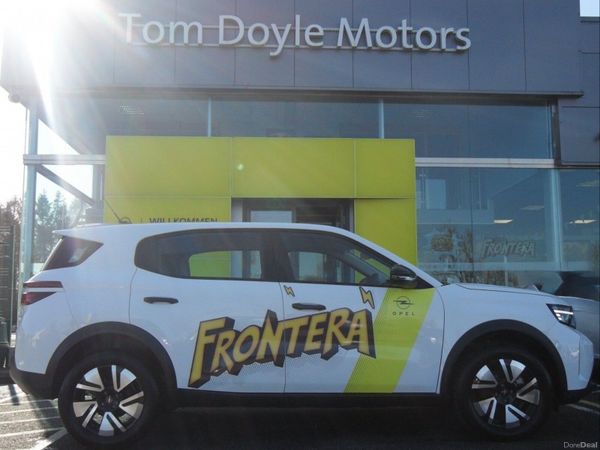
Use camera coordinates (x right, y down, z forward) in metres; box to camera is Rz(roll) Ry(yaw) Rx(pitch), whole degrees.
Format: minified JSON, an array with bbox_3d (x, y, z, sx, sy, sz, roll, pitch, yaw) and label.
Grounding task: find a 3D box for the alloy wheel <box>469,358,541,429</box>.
[{"bbox_3d":[1.389,1.152,3.399,0.483,0.483,0.200,0,-4,-3],"label":"alloy wheel"}]

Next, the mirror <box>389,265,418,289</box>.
[{"bbox_3d":[0.698,0.349,3.273,0.191,0.158,0.220,0,-4,-3],"label":"mirror"}]

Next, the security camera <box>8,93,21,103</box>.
[{"bbox_3d":[-4.806,-2.146,8.168,0.150,0.160,0.200,-3,-5,30],"label":"security camera"}]

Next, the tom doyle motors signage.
[{"bbox_3d":[-0.016,-3.186,8.212,5.951,0.722,0.100,0,-4,-3],"label":"tom doyle motors signage"}]

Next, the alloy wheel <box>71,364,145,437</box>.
[{"bbox_3d":[-1.255,1.148,3.256,0.463,0.463,0.200,0,-4,-3],"label":"alloy wheel"}]

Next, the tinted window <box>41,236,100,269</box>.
[{"bbox_3d":[-1.603,0.201,3.420,0.413,0.239,0.120,0,-4,-3],"label":"tinted window"}]

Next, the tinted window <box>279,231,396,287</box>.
[{"bbox_3d":[0.270,0.238,3.459,0.846,0.398,0.110,0,-4,-3],"label":"tinted window"}]

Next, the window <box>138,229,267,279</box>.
[{"bbox_3d":[-0.694,0.215,3.398,0.888,0.353,0.110,0,-4,-3],"label":"window"}]

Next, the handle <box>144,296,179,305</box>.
[{"bbox_3d":[-0.920,0.502,3.223,0.223,0.051,0.050,0,-4,-3],"label":"handle"}]

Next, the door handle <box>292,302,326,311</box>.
[{"bbox_3d":[0.064,0.551,3.273,0.230,0.051,0.050,0,-4,-3],"label":"door handle"}]

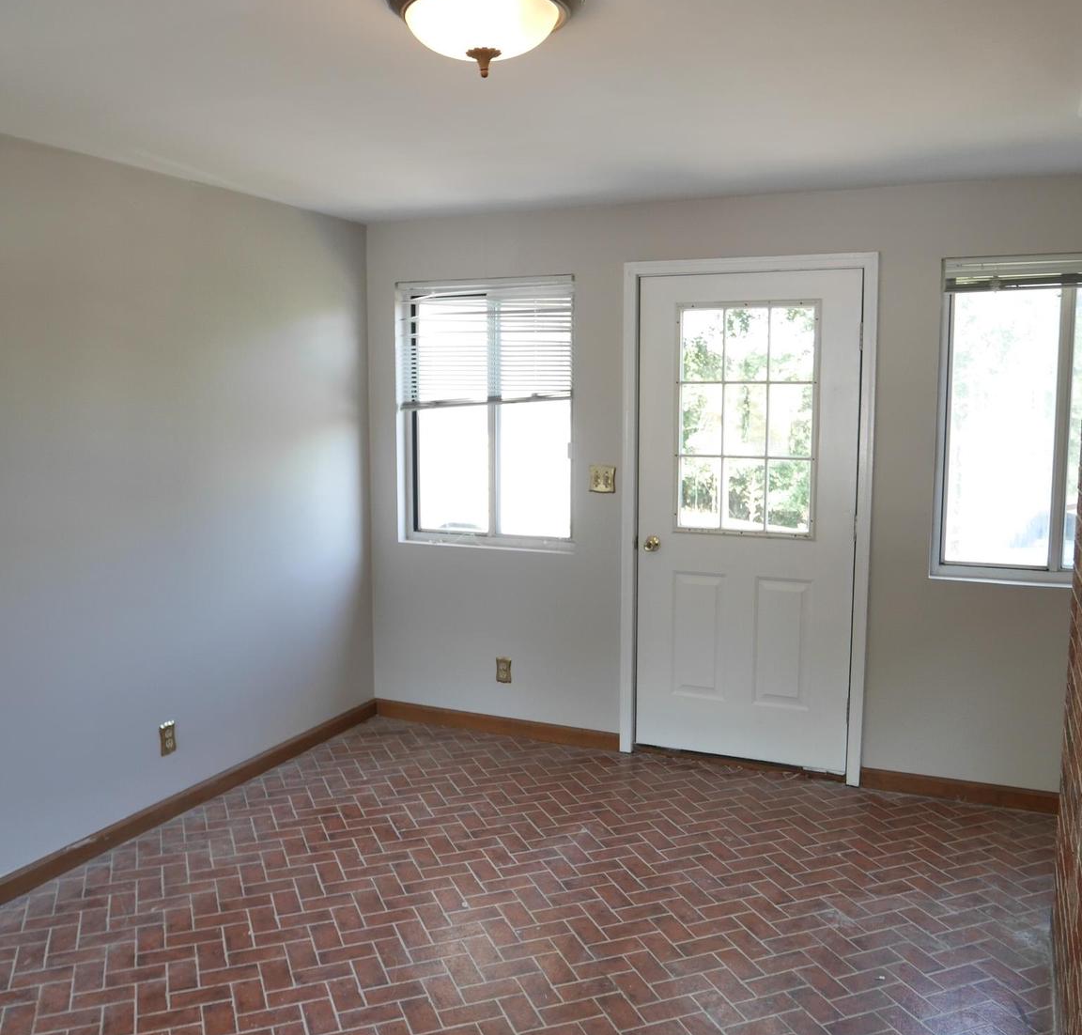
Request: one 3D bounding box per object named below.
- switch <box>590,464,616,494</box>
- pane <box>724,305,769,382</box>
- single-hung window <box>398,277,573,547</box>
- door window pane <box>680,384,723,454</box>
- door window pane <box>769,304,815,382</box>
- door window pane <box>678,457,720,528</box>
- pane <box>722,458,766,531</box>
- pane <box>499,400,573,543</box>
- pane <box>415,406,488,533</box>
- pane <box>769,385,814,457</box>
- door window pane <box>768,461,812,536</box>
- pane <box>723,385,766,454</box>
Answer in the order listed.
[{"bbox_3d":[0.274,-0.168,4.427,0.122,0.128,0.015,3,8,23],"label":"switch"},{"bbox_3d":[0.847,-0.713,4.113,0.177,0.288,0.030,3,7,24],"label":"pane"},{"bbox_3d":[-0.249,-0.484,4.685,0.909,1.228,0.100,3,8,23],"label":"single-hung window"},{"bbox_3d":[0.677,-0.416,4.220,0.180,0.284,0.030,3,7,24],"label":"door window pane"},{"bbox_3d":[1.018,-0.705,4.037,0.179,0.292,0.030,3,7,24],"label":"door window pane"},{"bbox_3d":[0.673,-0.105,4.254,0.181,0.293,0.030,3,7,24],"label":"door window pane"},{"bbox_3d":[0.854,-0.097,4.204,0.185,0.304,0.020,3,8,23],"label":"pane"},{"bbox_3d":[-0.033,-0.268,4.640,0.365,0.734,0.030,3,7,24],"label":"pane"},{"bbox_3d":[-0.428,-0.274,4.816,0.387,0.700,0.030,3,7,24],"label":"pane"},{"bbox_3d":[1.025,-0.398,4.091,0.181,0.298,0.020,3,8,23],"label":"pane"},{"bbox_3d":[1.026,-0.083,4.130,0.180,0.304,0.020,3,8,23],"label":"door window pane"},{"bbox_3d":[0.845,-0.408,4.146,0.178,0.288,0.030,3,7,24],"label":"pane"}]

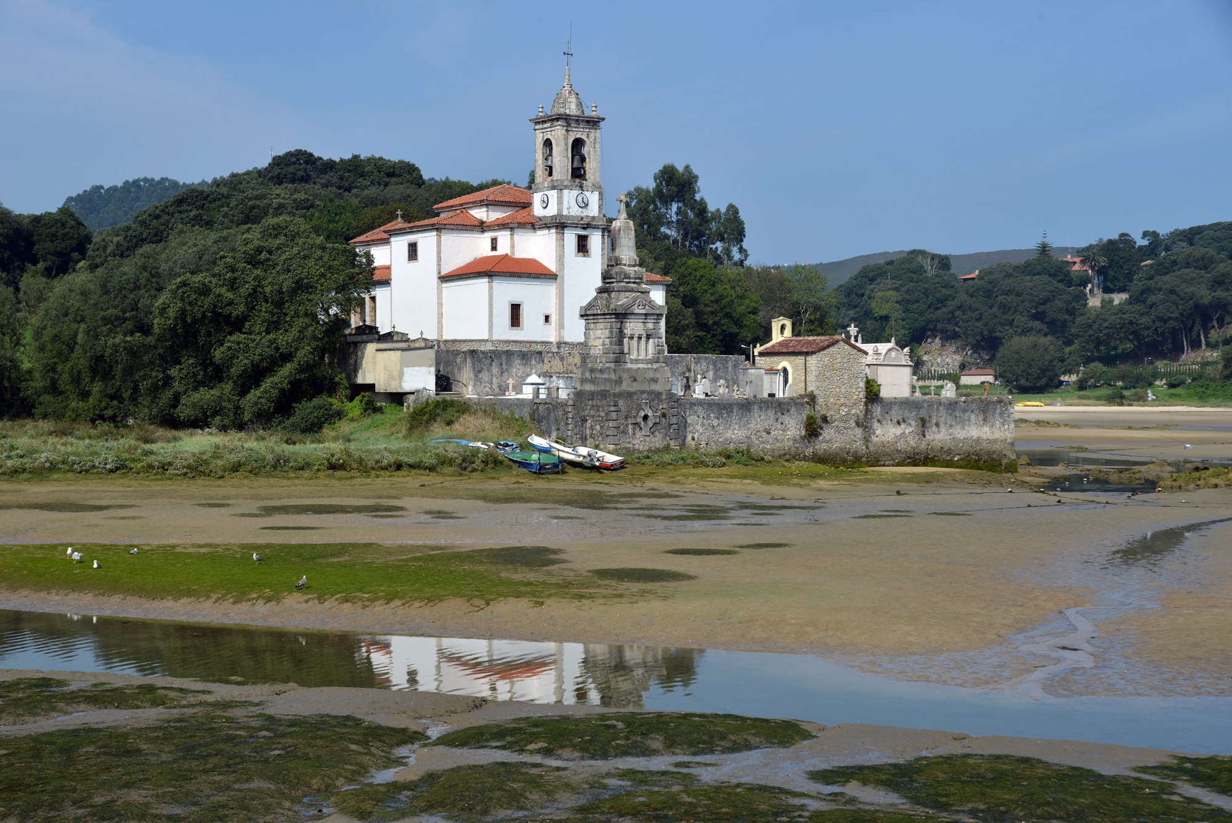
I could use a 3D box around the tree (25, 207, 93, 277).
[{"bbox_3d":[-62.163,-18.304,209.787,7.623,9.018,7.623,0,1,0],"label":"tree"}]

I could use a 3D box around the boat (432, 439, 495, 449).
[{"bbox_3d":[-8.888,1.908,109.032,3.400,0.641,1.350,0,1,25],"label":"boat"}]

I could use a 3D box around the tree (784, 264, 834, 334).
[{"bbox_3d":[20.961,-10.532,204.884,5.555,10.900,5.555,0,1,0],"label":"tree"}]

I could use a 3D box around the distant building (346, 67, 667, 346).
[{"bbox_3d":[-9.905,-16.104,155.985,16.900,21.820,26.800,0,1,-34],"label":"distant building"}]

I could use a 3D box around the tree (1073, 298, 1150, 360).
[{"bbox_3d":[117.051,-19.001,445.000,18.000,14.800,16.000,0,0,0],"label":"tree"}]

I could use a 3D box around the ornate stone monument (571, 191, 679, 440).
[{"bbox_3d":[0.450,-5.671,116.816,4.850,15.726,4.850,-1,1,-35],"label":"ornate stone monument"}]

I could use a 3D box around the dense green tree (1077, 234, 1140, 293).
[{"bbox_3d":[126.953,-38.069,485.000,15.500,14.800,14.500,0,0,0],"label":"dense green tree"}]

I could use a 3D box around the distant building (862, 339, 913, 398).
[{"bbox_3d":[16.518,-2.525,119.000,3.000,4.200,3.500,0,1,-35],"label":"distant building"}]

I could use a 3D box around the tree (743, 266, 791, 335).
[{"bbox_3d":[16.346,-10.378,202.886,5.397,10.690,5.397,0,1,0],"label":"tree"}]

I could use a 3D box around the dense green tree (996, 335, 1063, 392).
[{"bbox_3d":[90.028,-10.375,409.902,14.673,12.577,14.673,0,1,0],"label":"dense green tree"}]

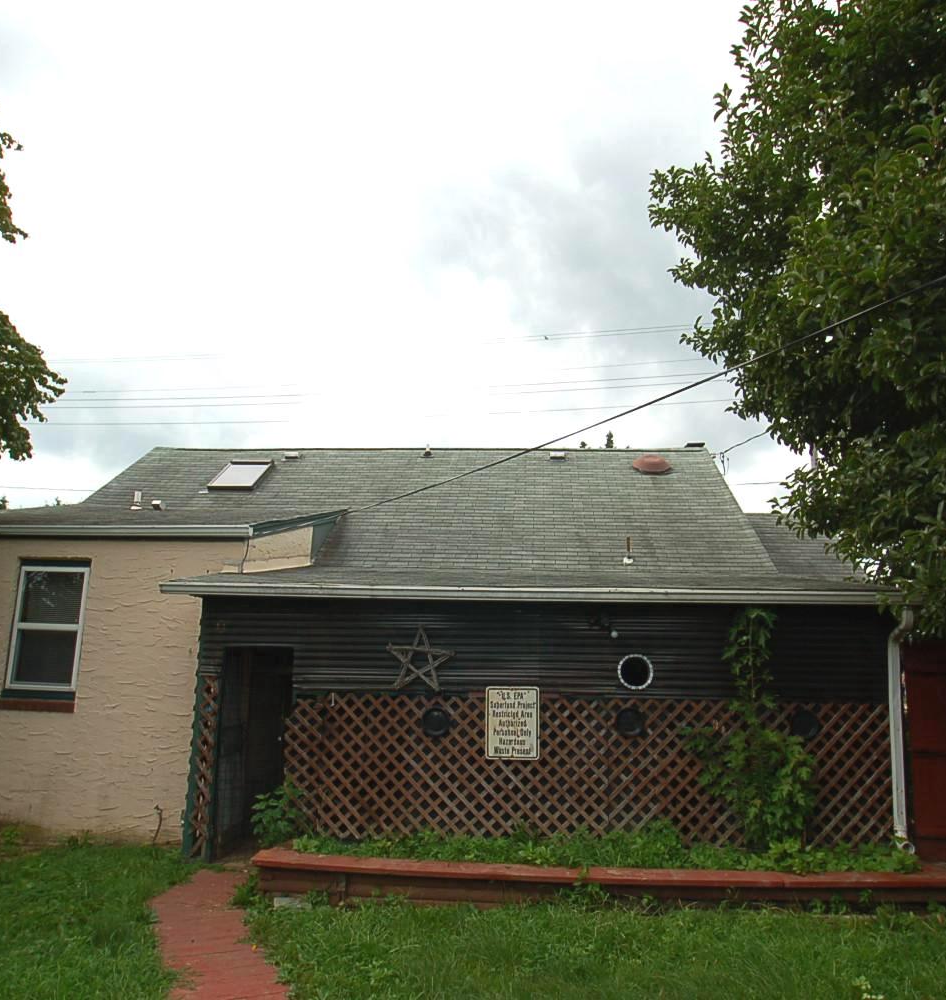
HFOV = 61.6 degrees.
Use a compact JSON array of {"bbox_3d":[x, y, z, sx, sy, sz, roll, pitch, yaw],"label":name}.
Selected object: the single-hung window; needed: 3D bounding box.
[{"bbox_3d":[-4.462,1.351,8.375,0.740,1.275,0.100,1,-12,2],"label":"single-hung window"}]

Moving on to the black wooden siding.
[{"bbox_3d":[0.594,1.323,7.116,6.150,0.860,0.100,1,-12,2],"label":"black wooden siding"}]

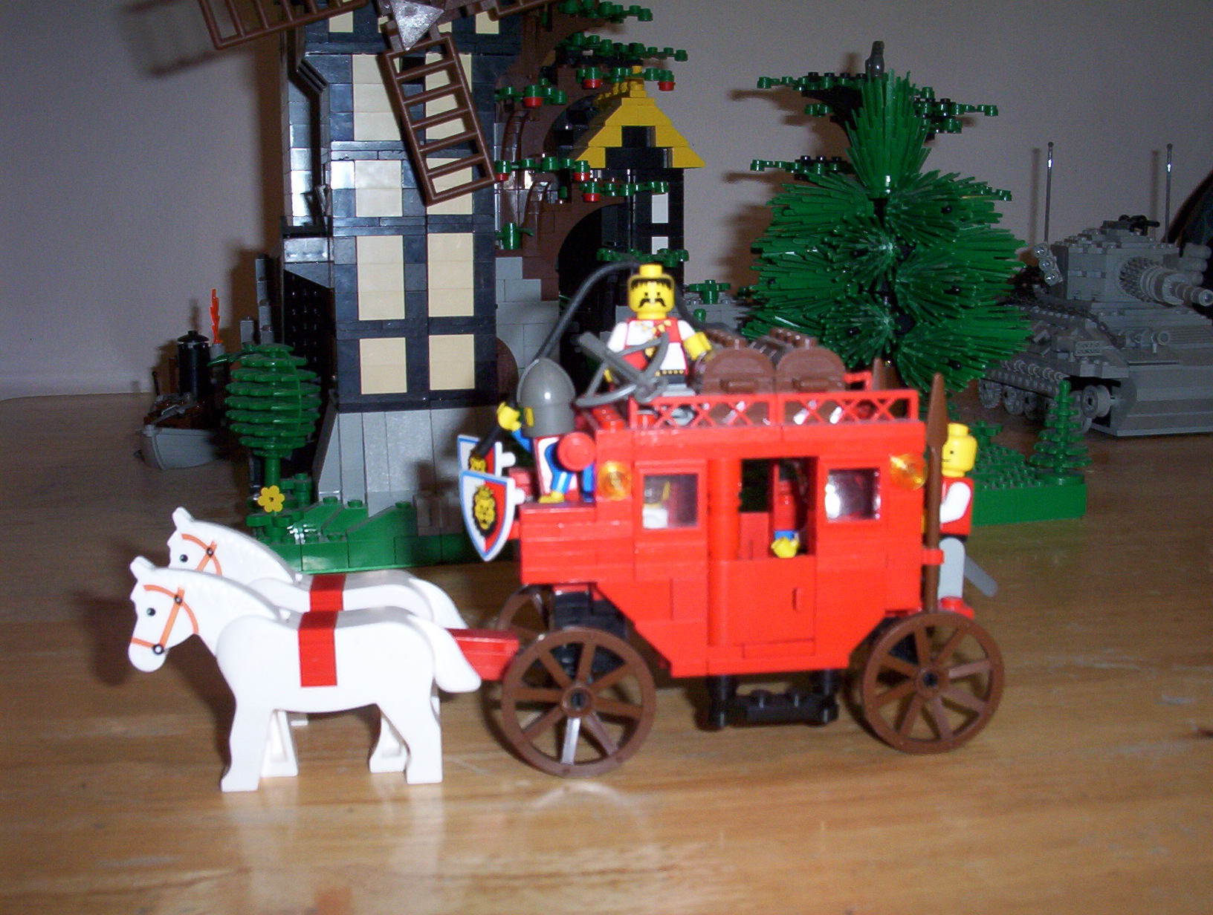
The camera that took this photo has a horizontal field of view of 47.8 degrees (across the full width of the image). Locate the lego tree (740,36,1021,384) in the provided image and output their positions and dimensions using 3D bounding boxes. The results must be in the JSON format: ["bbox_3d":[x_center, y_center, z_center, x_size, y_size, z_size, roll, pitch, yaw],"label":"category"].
[{"bbox_3d":[0.114,-0.084,0.555,0.114,0.158,0.110,-3,9,-17],"label":"lego tree"}]

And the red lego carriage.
[{"bbox_3d":[0.024,0.017,0.318,0.117,0.092,0.062,-2,9,-8],"label":"red lego carriage"}]

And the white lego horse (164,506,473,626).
[{"bbox_3d":[-0.066,0.037,0.320,0.074,0.052,0.016,-1,9,-6],"label":"white lego horse"}]

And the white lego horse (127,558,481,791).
[{"bbox_3d":[-0.063,0.044,0.289,0.073,0.049,0.016,-1,9,-6],"label":"white lego horse"}]

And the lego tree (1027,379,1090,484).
[{"bbox_3d":[0.184,-0.011,0.554,0.025,0.042,0.025,-3,9,-17],"label":"lego tree"}]

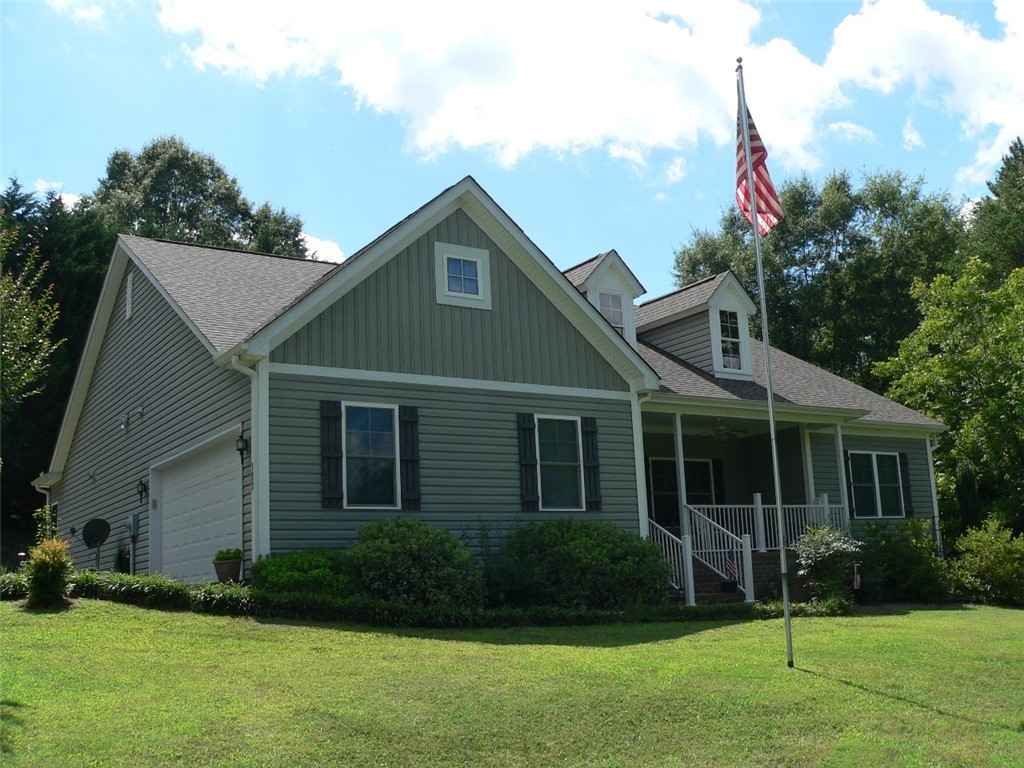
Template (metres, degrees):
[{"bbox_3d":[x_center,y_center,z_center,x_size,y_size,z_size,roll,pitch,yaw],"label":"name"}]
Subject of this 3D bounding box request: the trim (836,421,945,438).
[{"bbox_3d":[8.888,1.002,24.765,4.200,0.250,0.150,5,-13,-32],"label":"trim"}]

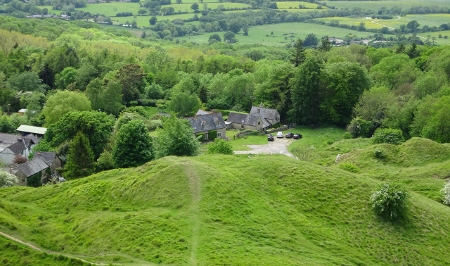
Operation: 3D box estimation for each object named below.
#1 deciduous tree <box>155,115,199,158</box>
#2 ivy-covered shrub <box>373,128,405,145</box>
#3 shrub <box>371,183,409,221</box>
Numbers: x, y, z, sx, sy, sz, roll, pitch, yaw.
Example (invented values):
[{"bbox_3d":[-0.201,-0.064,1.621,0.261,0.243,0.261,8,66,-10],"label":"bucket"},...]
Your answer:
[{"bbox_3d":[-12.530,1.550,215.000,11.300,12.300,11.000,0,15,0],"label":"deciduous tree"},{"bbox_3d":[39.870,1.100,203.000,7.700,4.300,6.500,0,15,0],"label":"ivy-covered shrub"},{"bbox_3d":[18.380,7.650,93.000,4.200,4.000,4.100,0,15,0],"label":"shrub"}]

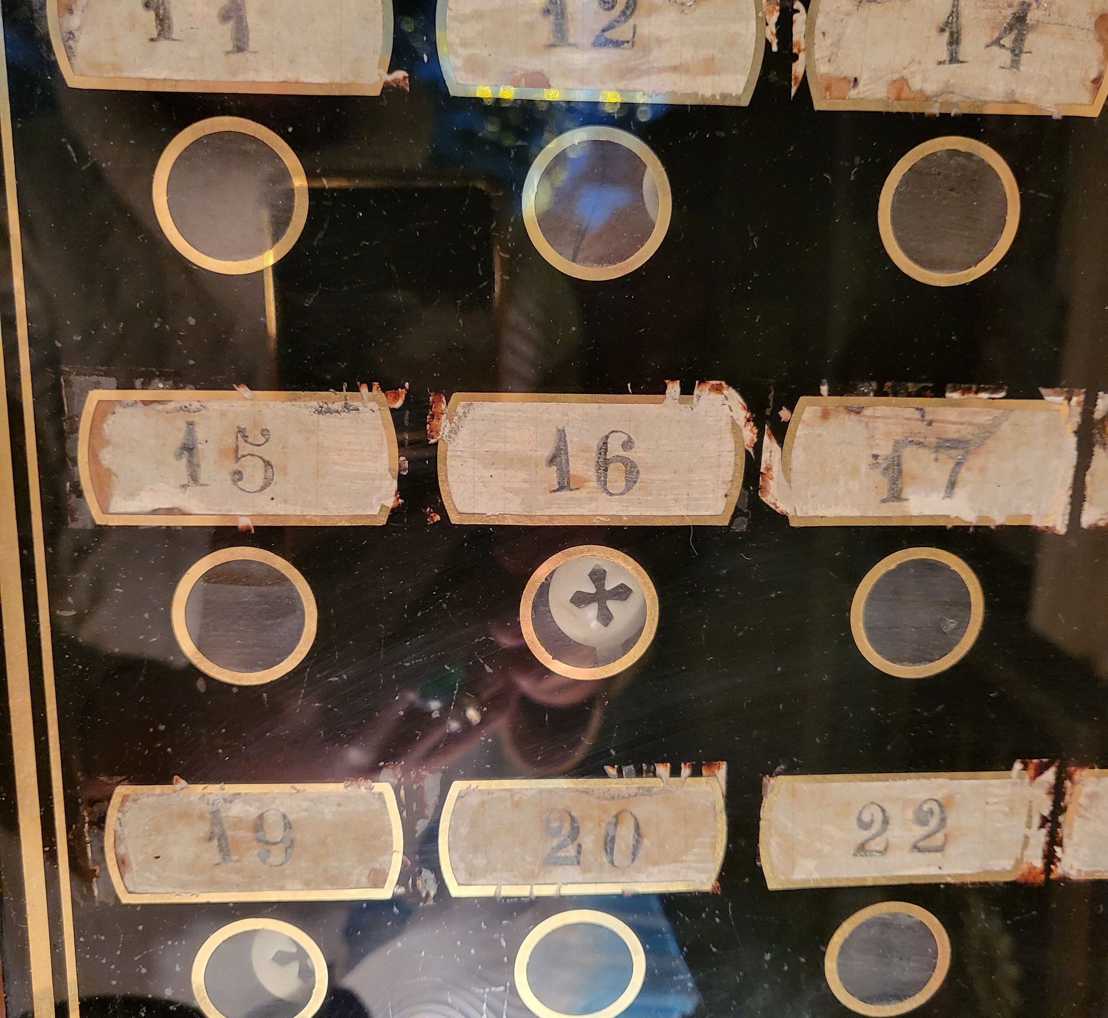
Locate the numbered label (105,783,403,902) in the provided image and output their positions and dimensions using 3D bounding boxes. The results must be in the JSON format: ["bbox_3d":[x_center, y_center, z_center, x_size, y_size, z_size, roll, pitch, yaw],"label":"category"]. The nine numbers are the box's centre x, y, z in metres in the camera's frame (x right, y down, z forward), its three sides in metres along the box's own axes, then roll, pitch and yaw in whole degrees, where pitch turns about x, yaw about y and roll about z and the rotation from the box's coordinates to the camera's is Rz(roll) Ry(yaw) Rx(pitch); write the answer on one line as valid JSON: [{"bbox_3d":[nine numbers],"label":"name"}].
[{"bbox_3d":[-0.054,0.060,0.200,0.053,0.023,0.003,0,11,-4],"label":"numbered label"}]

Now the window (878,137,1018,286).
[{"bbox_3d":[0.067,-0.050,0.188,0.025,0.025,0.004,0,11,-4],"label":"window"}]

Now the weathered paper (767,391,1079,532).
[{"bbox_3d":[0.065,-0.008,0.198,0.058,0.024,0.003,0,11,-4],"label":"weathered paper"}]

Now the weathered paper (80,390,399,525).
[{"bbox_3d":[-0.053,-0.009,0.189,0.053,0.023,0.003,0,11,-4],"label":"weathered paper"}]

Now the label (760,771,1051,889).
[{"bbox_3d":[0.066,0.061,0.210,0.056,0.023,0.003,0,11,-4],"label":"label"}]

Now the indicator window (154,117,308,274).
[{"bbox_3d":[-0.053,-0.051,0.181,0.025,0.025,0.004,0,11,-4],"label":"indicator window"}]

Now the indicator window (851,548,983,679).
[{"bbox_3d":[0.067,0.019,0.203,0.025,0.025,0.004,0,11,-4],"label":"indicator window"}]

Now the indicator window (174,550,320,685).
[{"bbox_3d":[-0.053,0.019,0.192,0.025,0.025,0.004,0,11,-4],"label":"indicator window"}]

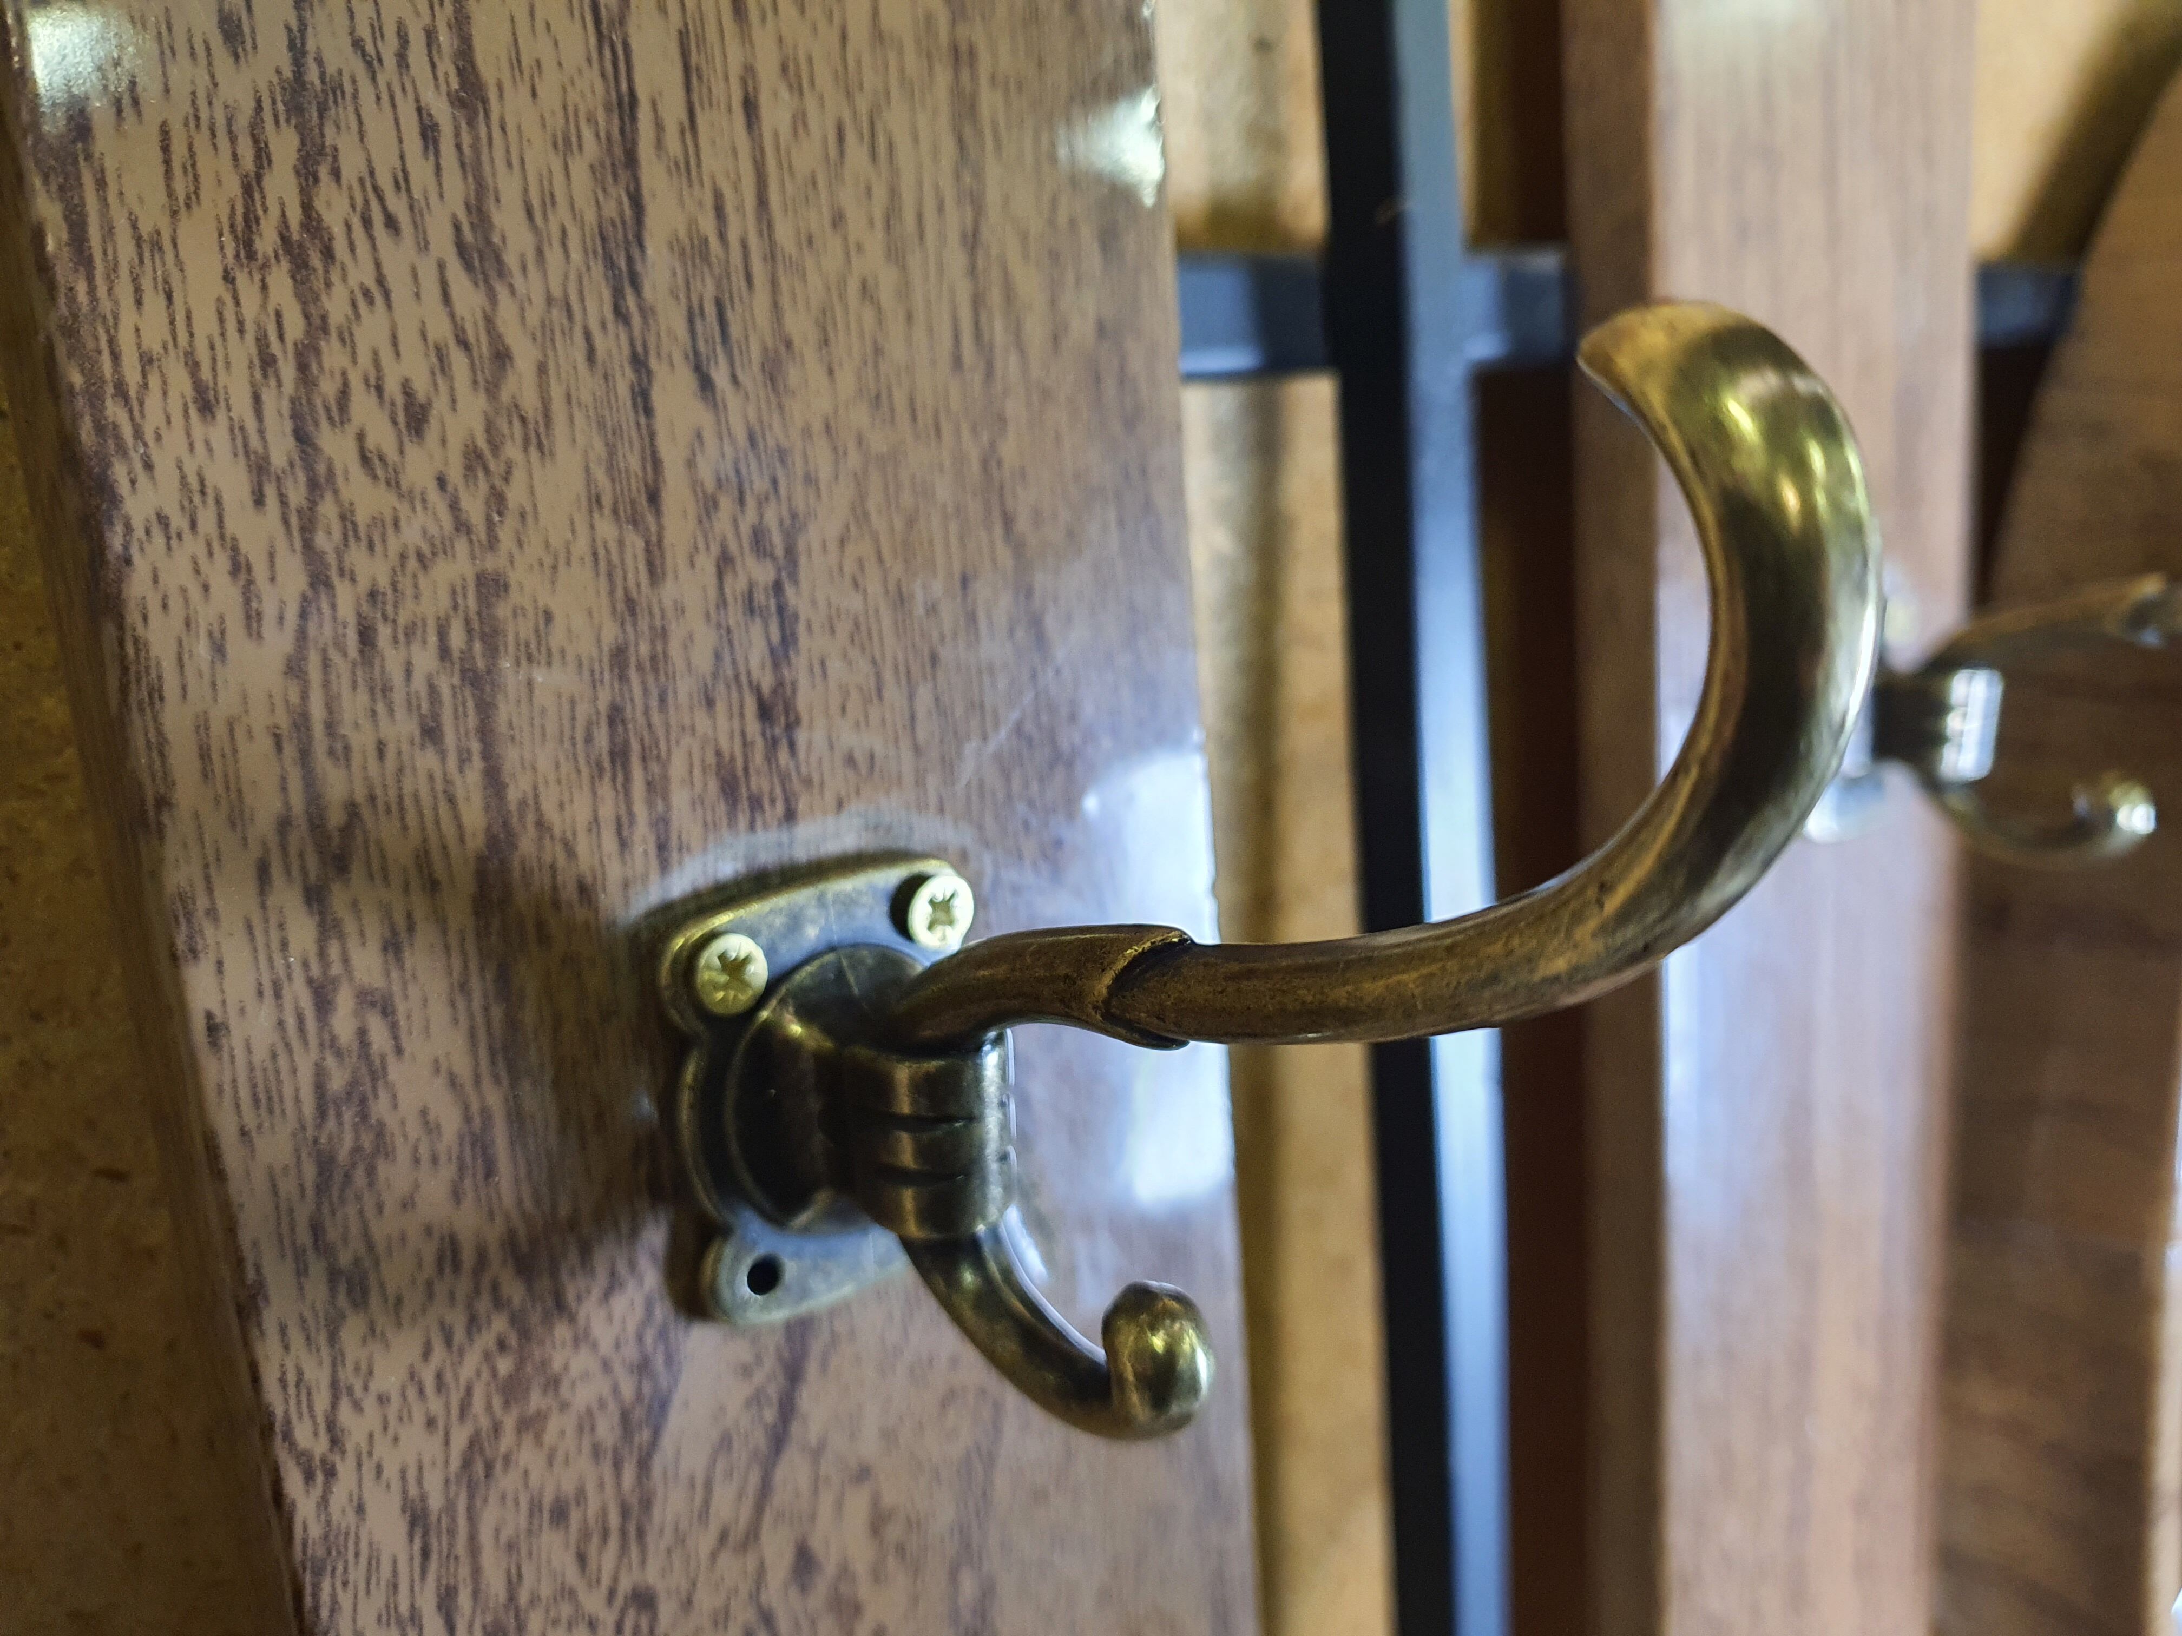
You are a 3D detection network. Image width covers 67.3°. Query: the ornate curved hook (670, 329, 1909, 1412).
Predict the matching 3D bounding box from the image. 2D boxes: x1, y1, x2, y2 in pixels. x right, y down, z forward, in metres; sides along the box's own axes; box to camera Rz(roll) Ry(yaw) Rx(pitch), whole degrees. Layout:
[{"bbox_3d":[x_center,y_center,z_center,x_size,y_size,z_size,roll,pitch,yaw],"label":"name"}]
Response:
[{"bbox_3d":[0.005,0.011,0.122,0.035,0.084,0.101,-14,14,-40],"label":"ornate curved hook"}]

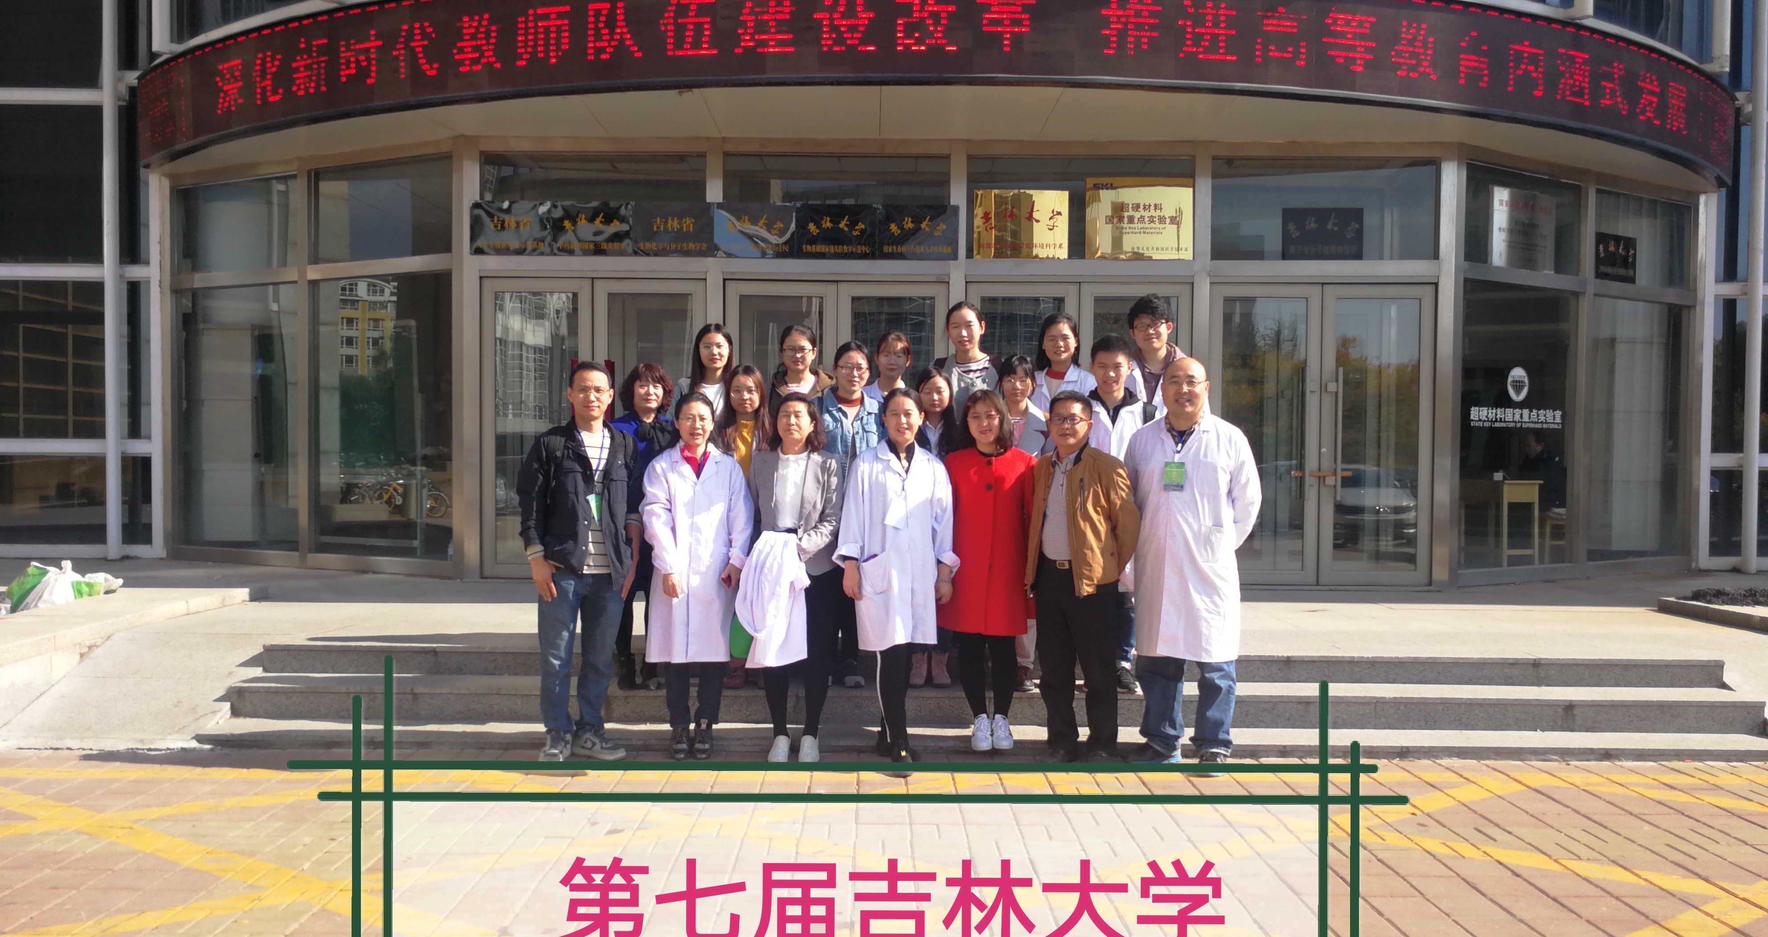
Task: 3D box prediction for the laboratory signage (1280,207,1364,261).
[{"bbox_3d":[3.258,-1.742,10.230,0.600,0.395,0.030,0,1,0],"label":"laboratory signage"}]

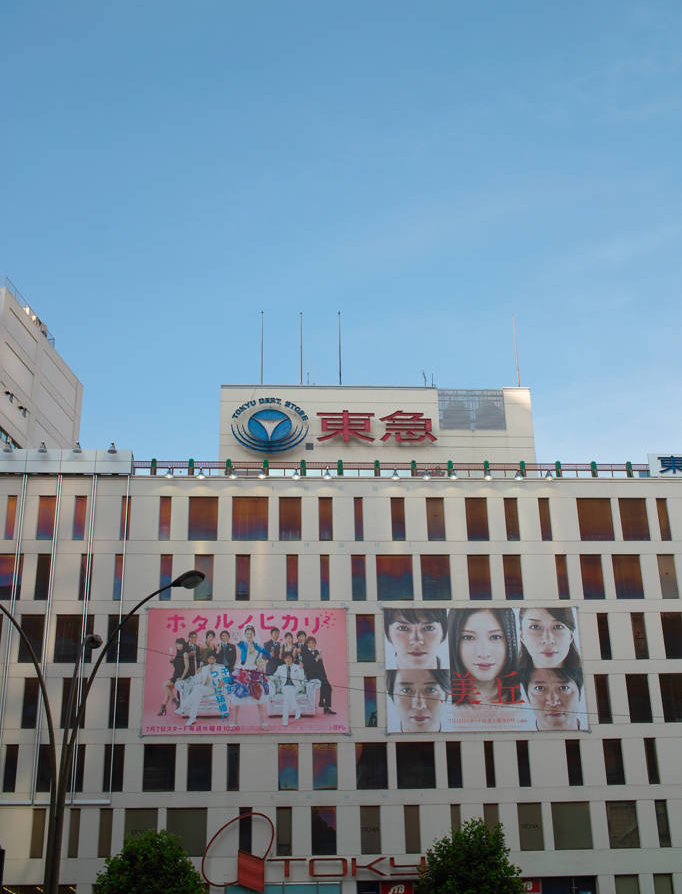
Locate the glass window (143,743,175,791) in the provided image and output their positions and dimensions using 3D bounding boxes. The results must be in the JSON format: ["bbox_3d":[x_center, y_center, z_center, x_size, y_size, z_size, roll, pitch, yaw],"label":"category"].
[{"bbox_3d":[-10.577,18.771,68.135,1.840,2.673,0.150,0,-21,-4],"label":"glass window"}]

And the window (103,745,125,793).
[{"bbox_3d":[-12.897,18.192,66.113,1.137,2.607,0.200,0,-20,-4],"label":"window"}]

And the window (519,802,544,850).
[{"bbox_3d":[10.828,21.632,66.460,1.391,2.613,0.200,0,-20,-4],"label":"window"}]

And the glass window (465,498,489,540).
[{"bbox_3d":[8.769,4.669,74.888,1.377,2.875,0.150,0,-21,-4],"label":"glass window"}]

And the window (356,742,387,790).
[{"bbox_3d":[1.872,19.011,69.422,1.863,2.707,0.150,0,-23,-4],"label":"window"}]

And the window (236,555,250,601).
[{"bbox_3d":[-6.075,8.135,72.517,0.872,2.896,0.150,0,-21,-4],"label":"window"}]

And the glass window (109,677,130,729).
[{"bbox_3d":[-13.121,15.246,69.303,1.099,2.940,0.150,0,-21,-4],"label":"glass window"}]

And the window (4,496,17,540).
[{"bbox_3d":[-20.492,4.400,72.474,0.531,2.911,0.150,0,-24,-4],"label":"window"}]

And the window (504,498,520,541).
[{"bbox_3d":[11.024,4.683,75.041,0.849,2.875,0.150,0,-21,-4],"label":"window"}]

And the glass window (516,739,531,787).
[{"bbox_3d":[10.924,18.910,69.598,0.707,2.673,0.150,0,-21,-4],"label":"glass window"}]

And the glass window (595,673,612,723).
[{"bbox_3d":[15.828,15.175,70.142,0.856,2.964,0.150,0,-24,-4],"label":"glass window"}]

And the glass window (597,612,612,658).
[{"bbox_3d":[16.534,11.874,72.993,0.667,2.931,0.200,0,-22,-4],"label":"glass window"}]

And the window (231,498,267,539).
[{"bbox_3d":[-5.730,4.575,73.902,2.254,2.875,0.150,0,-21,-4],"label":"window"}]

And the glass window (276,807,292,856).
[{"bbox_3d":[-3.266,22.270,67.478,0.877,2.676,0.200,0,-22,-4],"label":"glass window"}]

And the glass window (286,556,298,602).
[{"bbox_3d":[-2.910,7.899,70.420,0.691,2.881,0.150,0,-23,-3],"label":"glass window"}]

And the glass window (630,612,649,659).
[{"bbox_3d":[18.783,11.858,73.158,0.851,2.926,0.200,0,-22,-4],"label":"glass window"}]

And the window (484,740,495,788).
[{"bbox_3d":[8.890,18.897,69.460,0.536,2.673,0.150,0,-21,-4],"label":"window"}]

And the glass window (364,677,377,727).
[{"bbox_3d":[1.820,15.438,70.540,0.725,2.992,0.200,0,-22,-4],"label":"glass window"}]

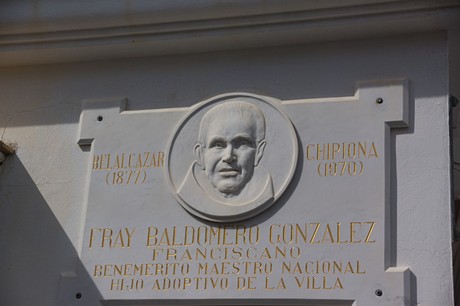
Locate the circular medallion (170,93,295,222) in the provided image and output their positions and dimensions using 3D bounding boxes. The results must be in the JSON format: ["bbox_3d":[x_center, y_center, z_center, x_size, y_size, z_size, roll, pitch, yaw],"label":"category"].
[{"bbox_3d":[0.000,0.005,3.239,0.433,0.433,0.080,-3,-22,16],"label":"circular medallion"}]

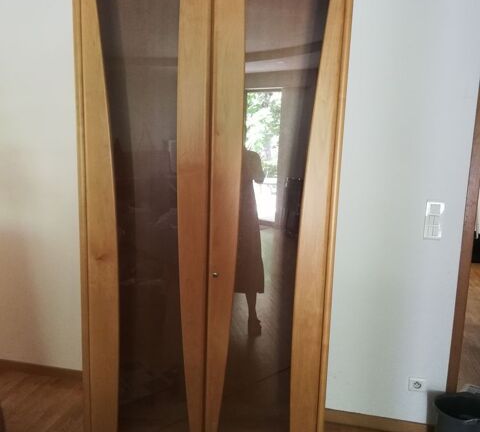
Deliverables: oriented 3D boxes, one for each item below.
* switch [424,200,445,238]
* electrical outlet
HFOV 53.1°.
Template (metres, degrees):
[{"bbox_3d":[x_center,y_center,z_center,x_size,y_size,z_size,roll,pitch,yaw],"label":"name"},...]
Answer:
[{"bbox_3d":[0.950,0.021,2.345,0.082,0.182,0.016,4,10,12],"label":"switch"},{"bbox_3d":[0.923,0.881,2.498,0.081,0.080,0.016,4,10,12],"label":"electrical outlet"}]

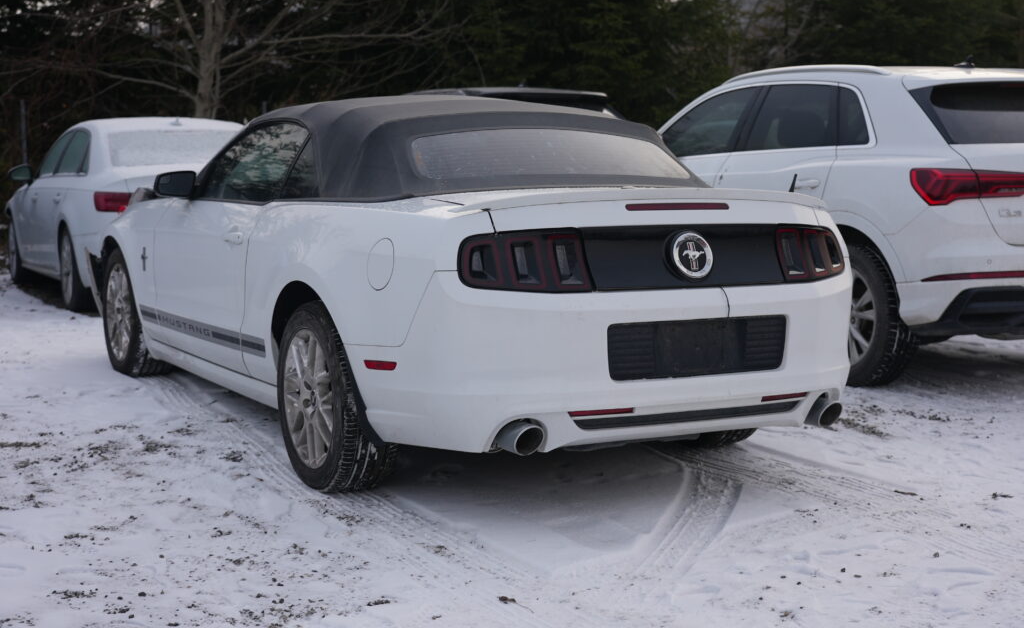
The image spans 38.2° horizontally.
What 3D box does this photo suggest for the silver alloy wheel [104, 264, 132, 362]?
[{"bbox_3d":[-1.952,-0.009,7.695,0.200,0.490,0.490,-3,8,-29],"label":"silver alloy wheel"}]

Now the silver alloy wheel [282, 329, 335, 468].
[{"bbox_3d":[-0.641,0.301,5.332,0.200,0.490,0.490,-3,8,-29],"label":"silver alloy wheel"}]

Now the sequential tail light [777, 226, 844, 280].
[{"bbox_3d":[1.050,-0.211,5.098,0.420,0.200,0.170,-3,8,-29],"label":"sequential tail light"}]

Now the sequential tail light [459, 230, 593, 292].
[{"bbox_3d":[0.021,-0.161,4.522,0.420,0.200,0.170,-3,8,-29],"label":"sequential tail light"}]

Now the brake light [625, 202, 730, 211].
[{"bbox_3d":[0.544,-0.344,4.782,0.410,0.030,0.030,-3,8,-29],"label":"brake light"}]

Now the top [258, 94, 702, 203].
[{"bbox_3d":[-0.149,-0.682,6.016,1.440,0.400,1.700,-3,8,-29],"label":"top"}]

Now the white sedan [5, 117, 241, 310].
[{"bbox_3d":[-2.876,-0.834,11.861,1.842,1.427,4.726,-2,6,-26],"label":"white sedan"}]

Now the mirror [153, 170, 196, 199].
[{"bbox_3d":[-1.506,-0.580,6.624,0.190,0.130,0.120,-3,8,-29],"label":"mirror"}]

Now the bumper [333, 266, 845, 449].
[{"bbox_3d":[0.439,0.095,5.011,1.860,0.560,0.710,-3,8,-29],"label":"bumper"}]

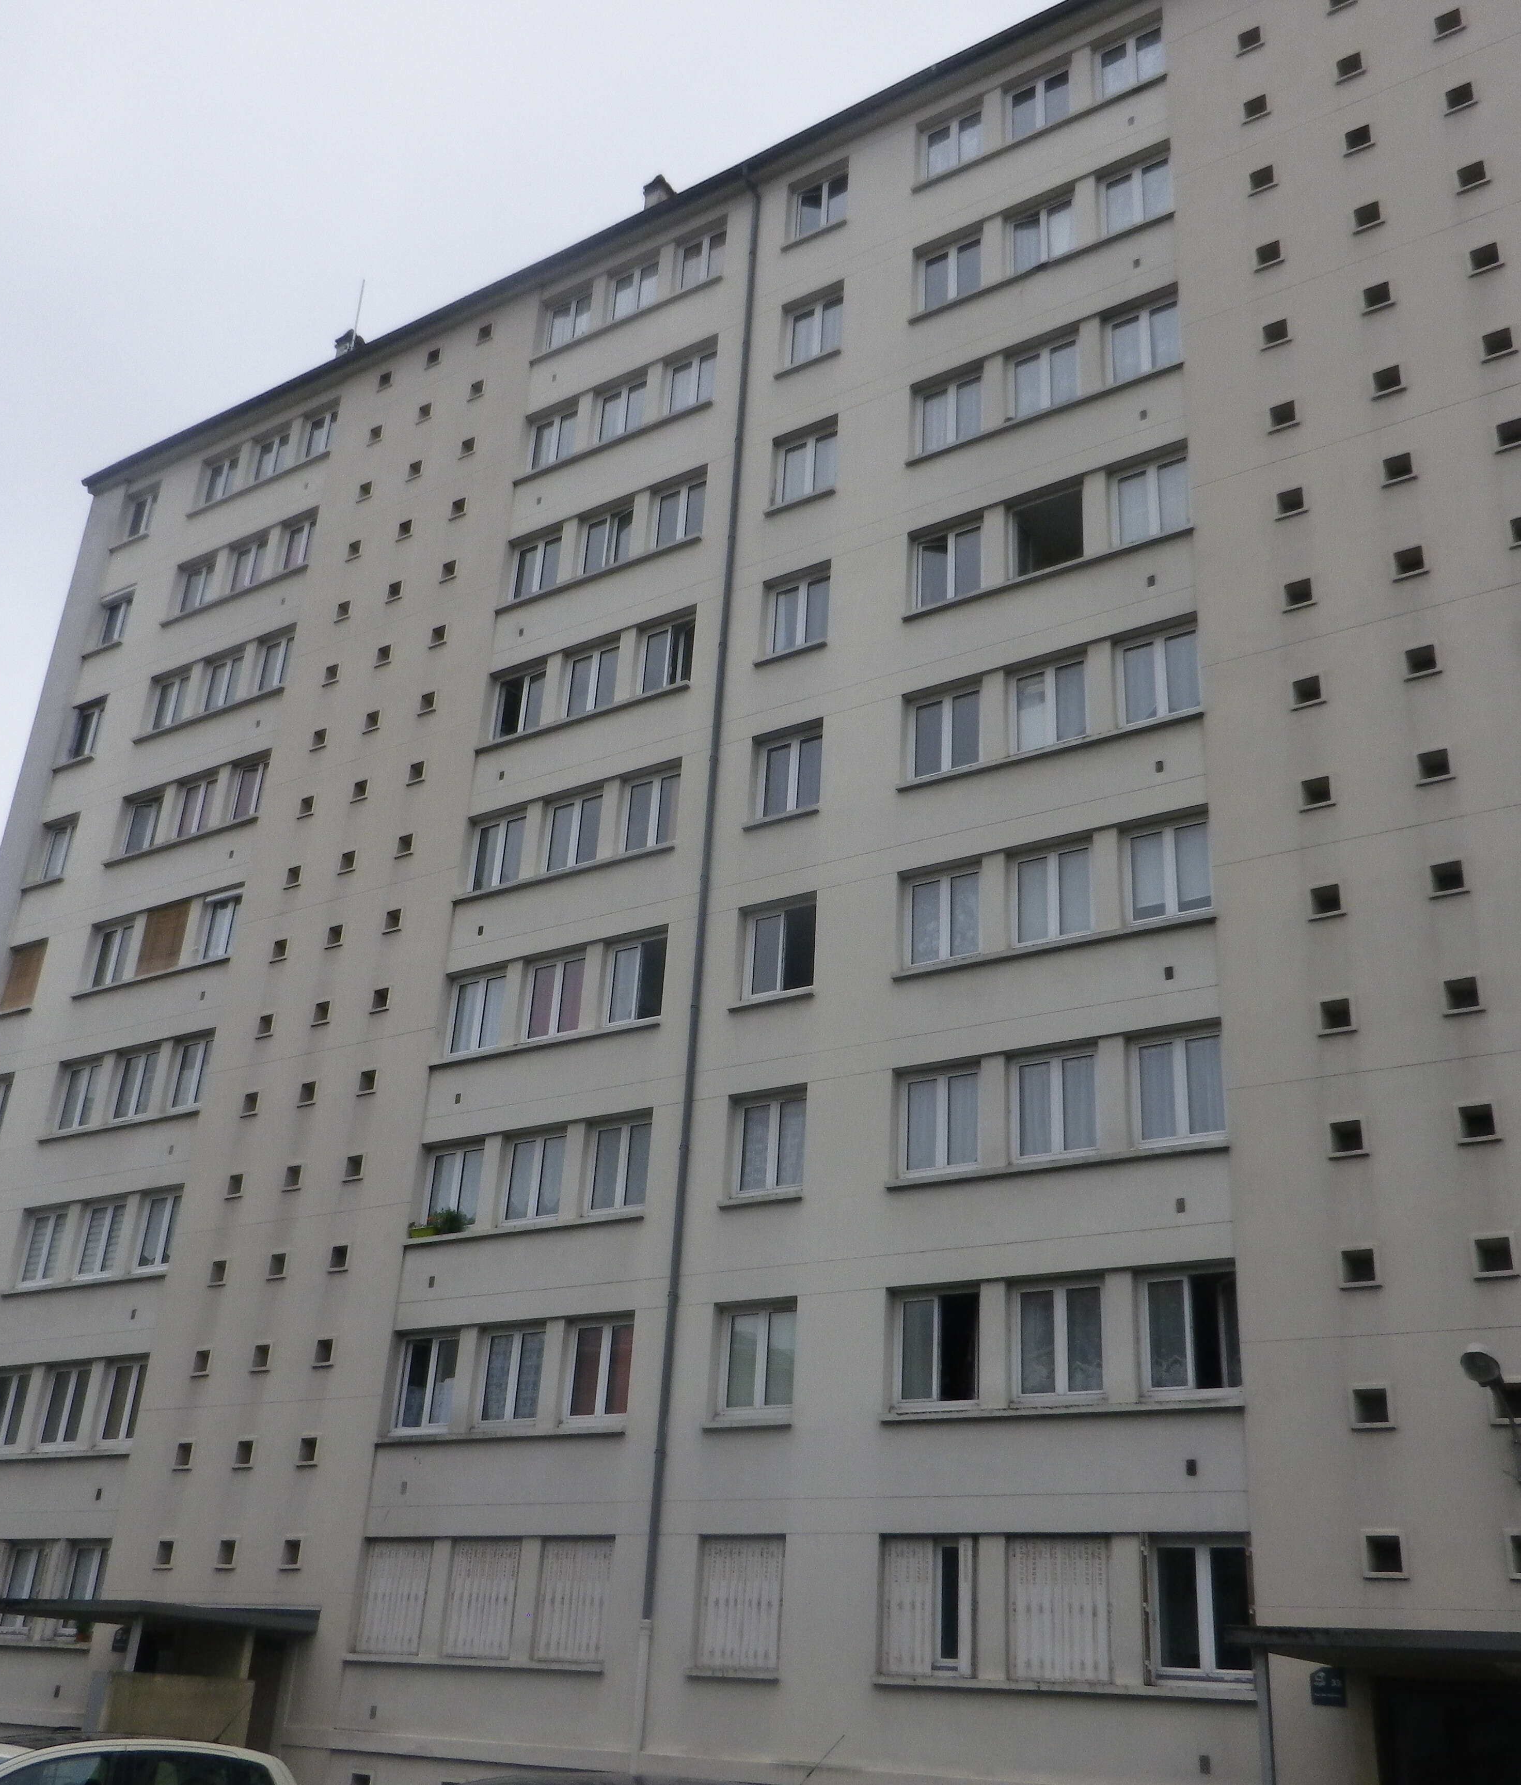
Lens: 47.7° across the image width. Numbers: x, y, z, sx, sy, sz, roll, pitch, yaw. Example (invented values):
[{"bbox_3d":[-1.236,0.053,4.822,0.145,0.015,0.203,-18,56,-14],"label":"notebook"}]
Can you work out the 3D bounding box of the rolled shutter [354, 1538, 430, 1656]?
[{"bbox_3d":[-4.818,9.285,22.625,1.110,1.387,0.080,-12,-29,31],"label":"rolled shutter"}]

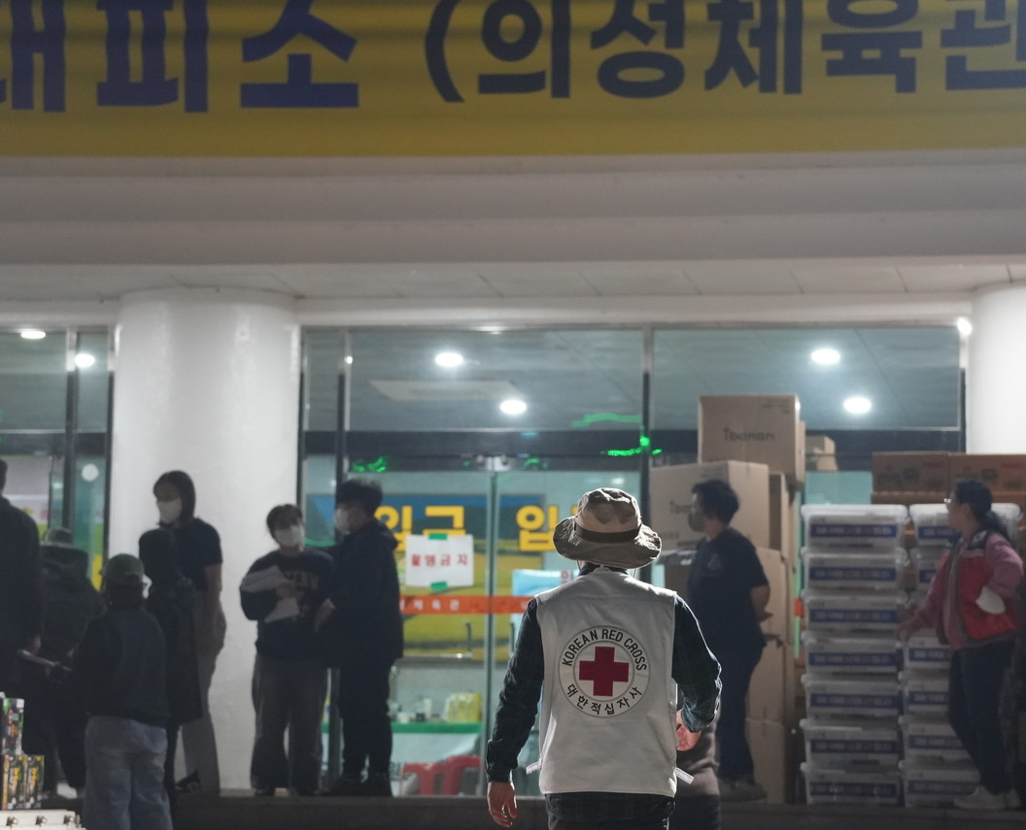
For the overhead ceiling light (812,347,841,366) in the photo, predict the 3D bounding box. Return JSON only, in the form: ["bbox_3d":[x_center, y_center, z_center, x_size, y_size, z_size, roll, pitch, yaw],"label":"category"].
[{"bbox_3d":[1.968,-0.366,23.448,0.190,0.050,0.190,0,-7,10],"label":"overhead ceiling light"}]

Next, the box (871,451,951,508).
[{"bbox_3d":[2.132,0.333,20.000,0.420,0.280,0.320,0,-7,10],"label":"box"}]

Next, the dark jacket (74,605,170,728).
[{"bbox_3d":[-1.902,1.227,18.200,0.450,0.620,0.340,5,-8,-31],"label":"dark jacket"}]

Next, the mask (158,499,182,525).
[{"bbox_3d":[-1.835,0.521,20.000,0.140,0.135,0.090,-4,-9,37],"label":"mask"}]

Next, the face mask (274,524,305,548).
[{"bbox_3d":[-1.201,0.651,20.100,0.150,0.115,0.090,3,-7,-14],"label":"face mask"}]

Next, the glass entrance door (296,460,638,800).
[{"bbox_3d":[-0.256,1.290,22.120,2.030,2.050,0.100,0,-7,10],"label":"glass entrance door"}]

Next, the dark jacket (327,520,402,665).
[{"bbox_3d":[-0.806,0.967,20.300,0.430,0.790,0.500,0,-7,6],"label":"dark jacket"}]

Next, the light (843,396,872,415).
[{"bbox_3d":[2.382,-0.064,25.747,0.190,0.050,0.190,0,-7,10],"label":"light"}]

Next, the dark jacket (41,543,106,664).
[{"bbox_3d":[-2.378,1.015,19.800,0.480,0.640,0.360,5,-8,-30],"label":"dark jacket"}]

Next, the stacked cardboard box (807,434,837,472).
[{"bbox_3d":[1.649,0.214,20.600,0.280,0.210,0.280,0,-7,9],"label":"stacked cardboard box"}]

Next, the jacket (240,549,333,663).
[{"bbox_3d":[-1.205,1.015,20.000,0.500,0.640,0.320,3,-7,-12],"label":"jacket"}]

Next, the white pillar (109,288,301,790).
[{"bbox_3d":[-1.727,0.713,20.900,1.050,2.780,1.050,0,-7,9],"label":"white pillar"}]

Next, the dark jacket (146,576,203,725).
[{"bbox_3d":[-1.675,1.129,18.000,0.430,0.740,0.300,1,-7,0],"label":"dark jacket"}]

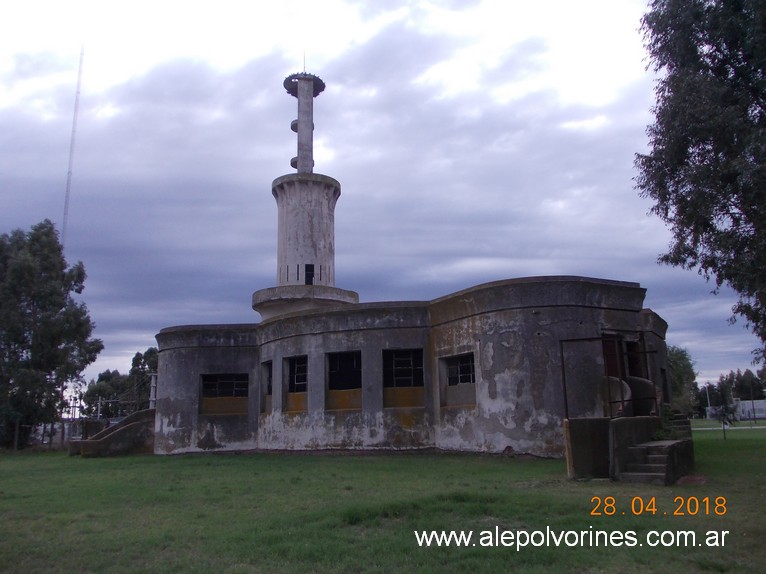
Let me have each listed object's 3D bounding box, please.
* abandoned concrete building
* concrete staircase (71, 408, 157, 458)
[{"bbox_3d":[1.661,-2.755,36.131,24.800,23.300,15.600,-8,-14,29],"label":"abandoned concrete building"},{"bbox_3d":[-14.114,7.697,32.777,3.800,2.250,2.000,9,-16,-40],"label":"concrete staircase"}]

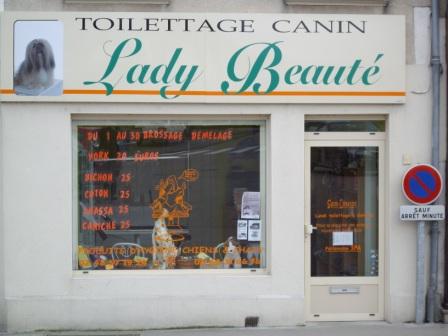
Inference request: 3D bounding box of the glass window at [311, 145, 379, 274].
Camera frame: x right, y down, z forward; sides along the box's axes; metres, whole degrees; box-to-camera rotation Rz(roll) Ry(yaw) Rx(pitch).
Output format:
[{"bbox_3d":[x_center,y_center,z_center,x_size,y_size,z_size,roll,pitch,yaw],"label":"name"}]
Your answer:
[{"bbox_3d":[1.369,0.494,16.450,0.784,1.475,0.050,0,0,-6],"label":"glass window"}]

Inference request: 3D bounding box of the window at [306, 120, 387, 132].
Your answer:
[{"bbox_3d":[1.369,-0.471,16.450,0.923,0.136,0.050,0,0,-6],"label":"window"}]

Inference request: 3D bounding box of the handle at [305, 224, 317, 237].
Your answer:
[{"bbox_3d":[0.977,0.706,16.365,0.137,0.135,0.070,0,0,-6],"label":"handle"}]

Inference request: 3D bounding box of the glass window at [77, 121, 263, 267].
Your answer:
[{"bbox_3d":[-0.602,0.308,16.226,2.176,1.679,0.080,0,0,-6],"label":"glass window"}]

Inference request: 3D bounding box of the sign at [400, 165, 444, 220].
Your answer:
[{"bbox_3d":[2.211,0.273,16.123,0.506,0.623,0.040,0,0,-6],"label":"sign"}]

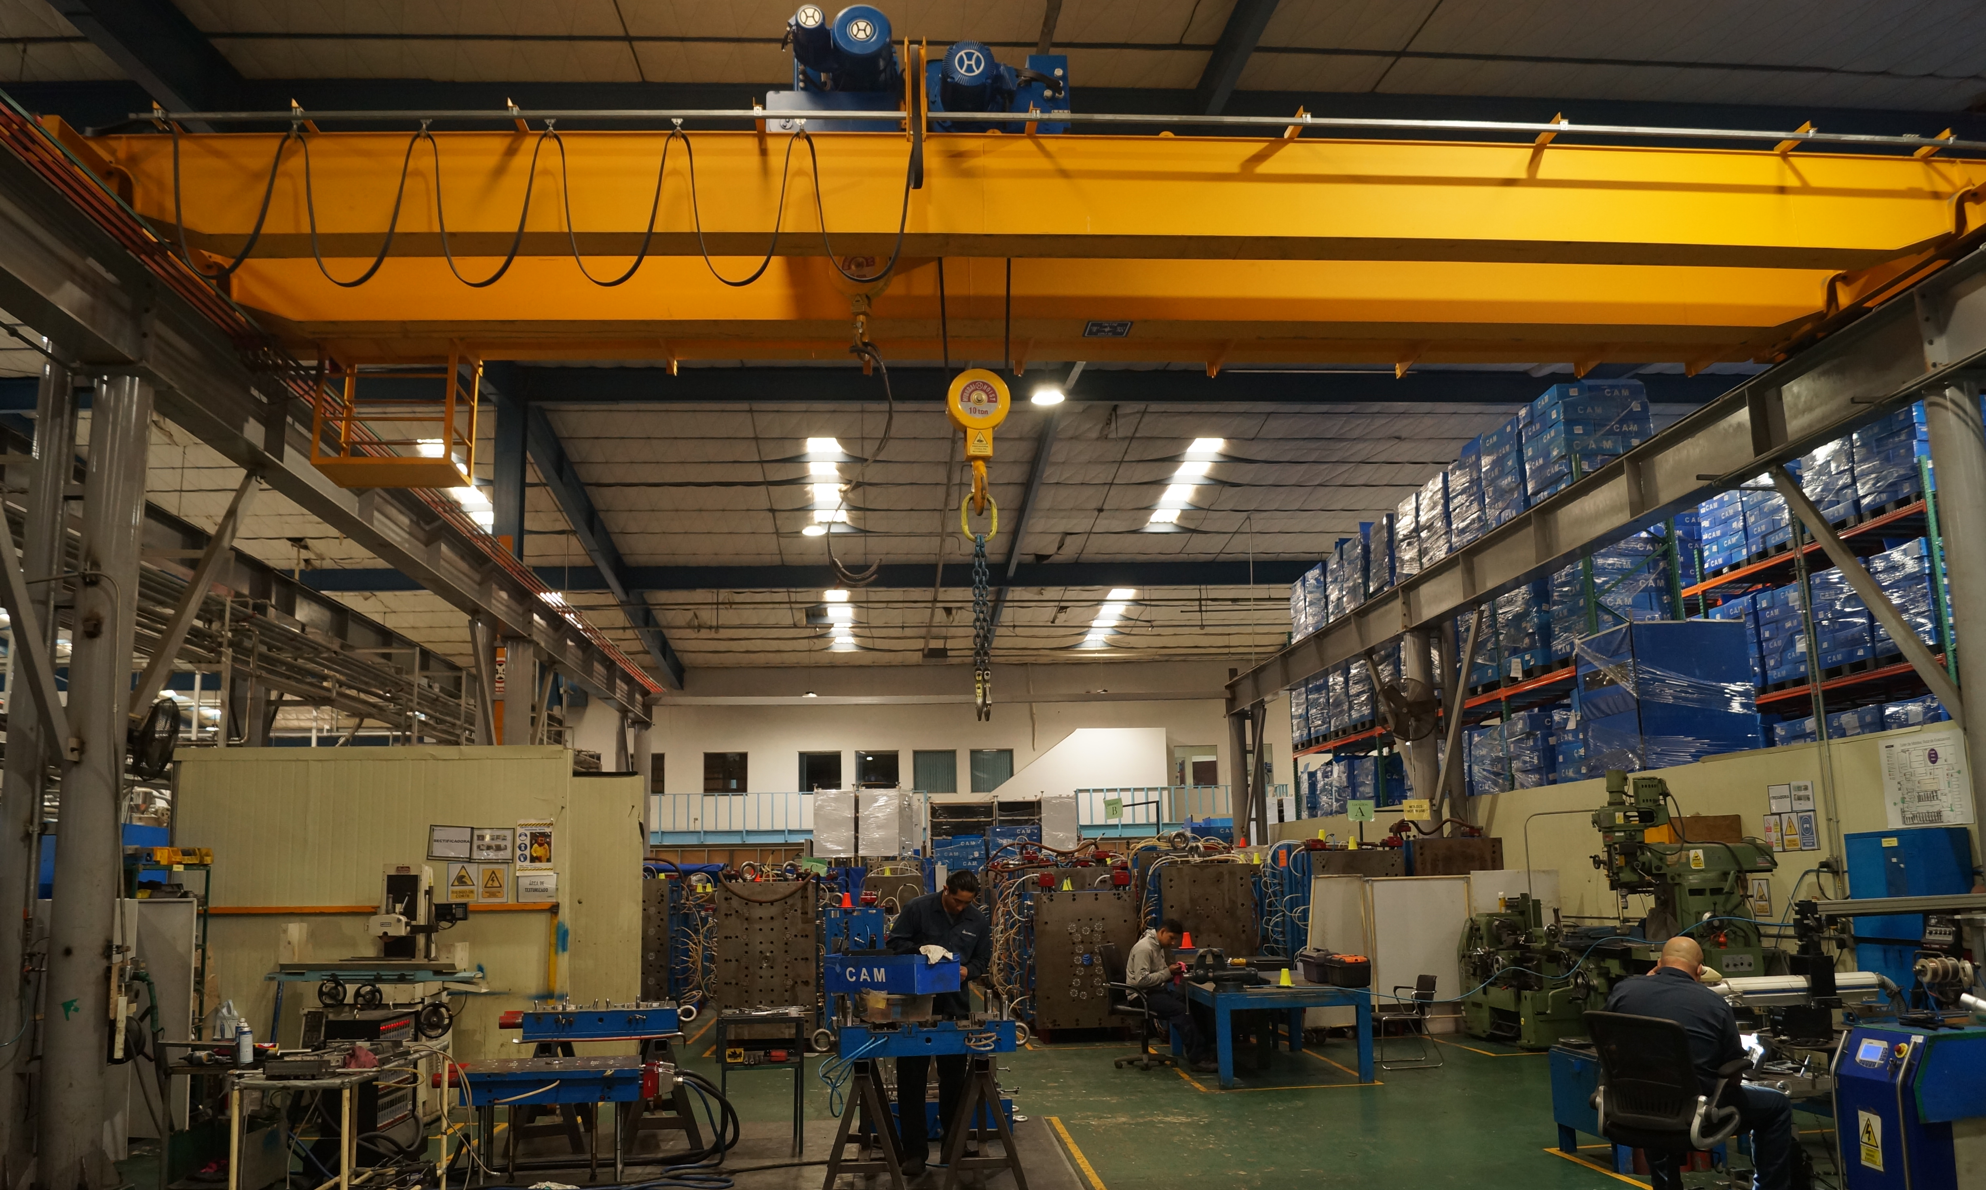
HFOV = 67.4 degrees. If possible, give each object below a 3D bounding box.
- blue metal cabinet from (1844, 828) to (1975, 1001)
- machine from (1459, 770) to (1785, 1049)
[{"bbox_3d":[6.559,2.588,10.563,0.380,1.780,0.920,-1,-10,-4],"label":"blue metal cabinet"},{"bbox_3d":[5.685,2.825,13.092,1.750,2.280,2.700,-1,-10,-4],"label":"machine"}]

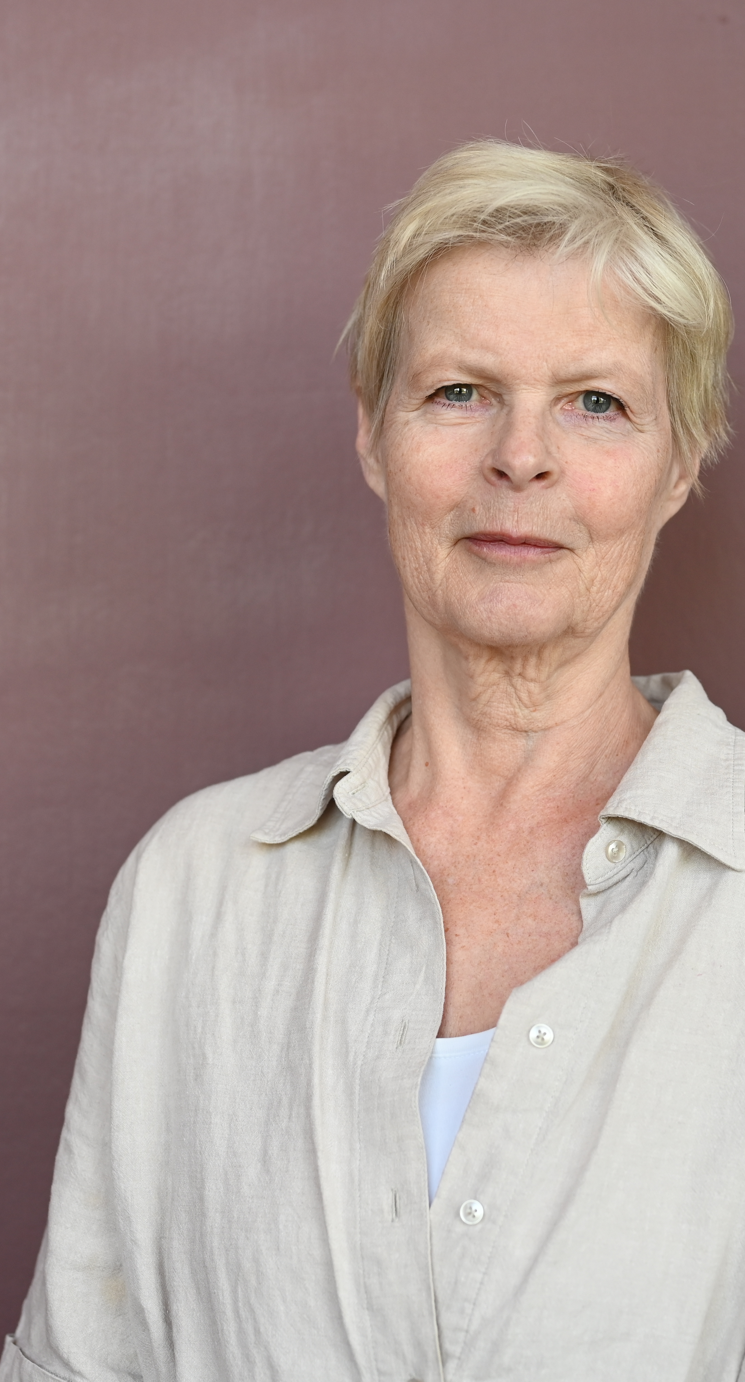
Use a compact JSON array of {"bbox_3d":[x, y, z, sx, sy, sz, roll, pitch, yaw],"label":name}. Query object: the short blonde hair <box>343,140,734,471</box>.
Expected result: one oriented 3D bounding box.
[{"bbox_3d":[0.081,-0.176,1.405,0.187,0.185,0.210,3,-1,3],"label":"short blonde hair"}]

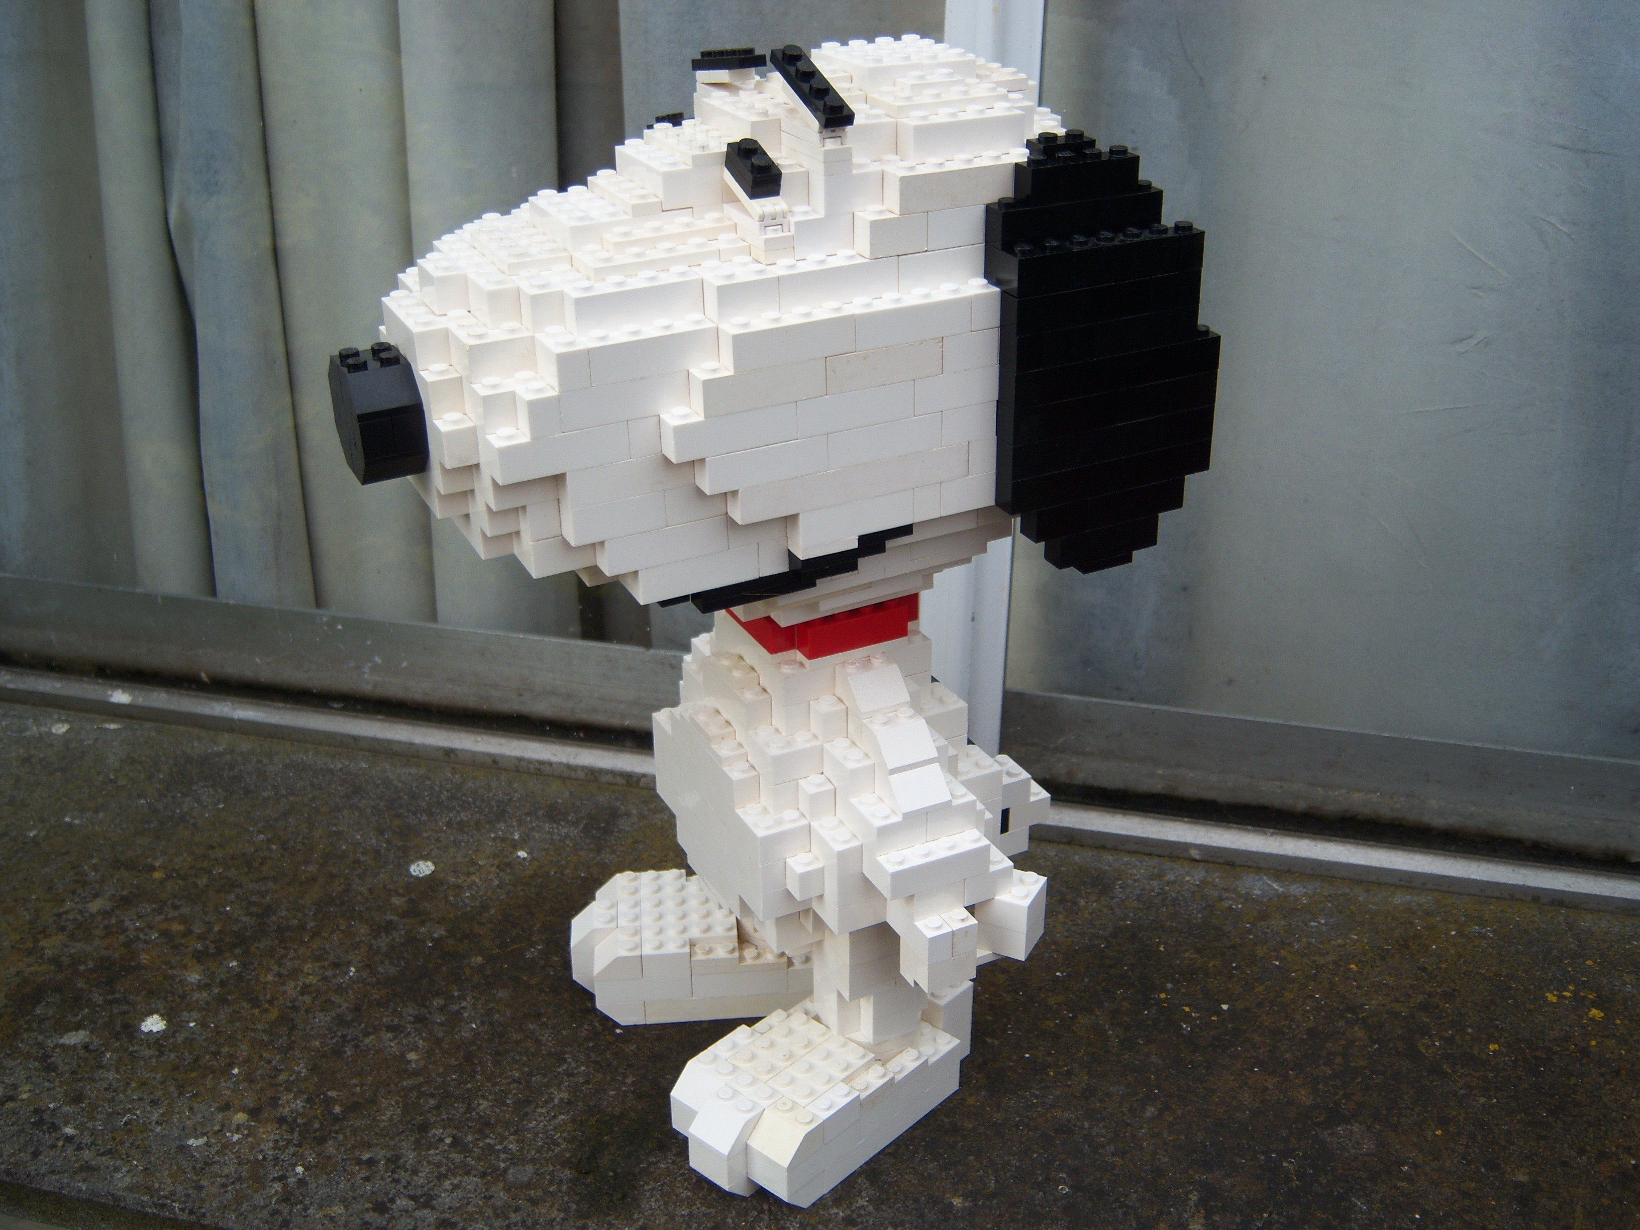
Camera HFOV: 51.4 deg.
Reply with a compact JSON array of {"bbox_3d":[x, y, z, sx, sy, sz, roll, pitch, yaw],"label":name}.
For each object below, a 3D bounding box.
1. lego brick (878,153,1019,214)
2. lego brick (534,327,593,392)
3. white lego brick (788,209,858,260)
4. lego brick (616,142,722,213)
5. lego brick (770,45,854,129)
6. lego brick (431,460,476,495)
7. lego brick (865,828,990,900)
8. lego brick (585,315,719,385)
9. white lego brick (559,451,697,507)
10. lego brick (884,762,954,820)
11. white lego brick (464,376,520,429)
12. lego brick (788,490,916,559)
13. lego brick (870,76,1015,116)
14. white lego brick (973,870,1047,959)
[{"bbox_3d":[0.031,-0.105,0.415,0.032,0.011,0.008,-14,29,-23],"label":"lego brick"},{"bbox_3d":[-0.059,-0.059,0.392,0.008,0.011,0.016,-14,29,-23],"label":"lego brick"},{"bbox_3d":[-0.001,-0.094,0.413,0.016,0.011,0.008,-14,29,-23],"label":"white lego brick"},{"bbox_3d":[-0.038,-0.112,0.430,0.016,0.011,0.032,-14,29,-23],"label":"lego brick"},{"bbox_3d":[-0.002,-0.128,0.411,0.008,0.005,0.032,-13,50,-22],"label":"lego brick"},{"bbox_3d":[-0.090,-0.036,0.416,0.008,0.010,0.010,-14,29,-22],"label":"lego brick"},{"bbox_3d":[0.030,0.067,0.473,0.032,0.011,0.014,-14,29,-23],"label":"lego brick"},{"bbox_3d":[-0.040,-0.062,0.399,0.032,0.011,0.008,-14,29,-23],"label":"lego brick"},{"bbox_3d":[-0.046,-0.035,0.407,0.032,0.011,0.010,-14,29,-23],"label":"white lego brick"},{"bbox_3d":[0.026,0.046,0.470,0.016,0.011,0.016,-13,28,-25],"label":"lego brick"},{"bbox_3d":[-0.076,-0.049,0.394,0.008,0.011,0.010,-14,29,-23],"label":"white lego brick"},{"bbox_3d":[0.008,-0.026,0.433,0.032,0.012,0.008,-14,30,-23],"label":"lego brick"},{"bbox_3d":[0.029,-0.129,0.427,0.032,0.005,0.016,-14,29,-23],"label":"lego brick"},{"bbox_3d":[0.056,0.086,0.498,0.016,0.020,0.016,12,30,25],"label":"white lego brick"}]

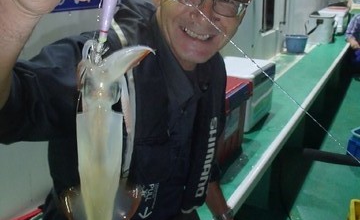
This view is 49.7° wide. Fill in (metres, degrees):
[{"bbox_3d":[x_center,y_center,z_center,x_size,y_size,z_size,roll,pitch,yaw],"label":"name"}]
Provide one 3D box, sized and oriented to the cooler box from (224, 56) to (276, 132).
[{"bbox_3d":[0.307,-0.093,2.161,0.334,0.298,0.385,8,21,27],"label":"cooler box"}]

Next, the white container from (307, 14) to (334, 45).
[{"bbox_3d":[1.648,-0.930,4.505,0.260,0.321,0.257,8,21,27],"label":"white container"}]

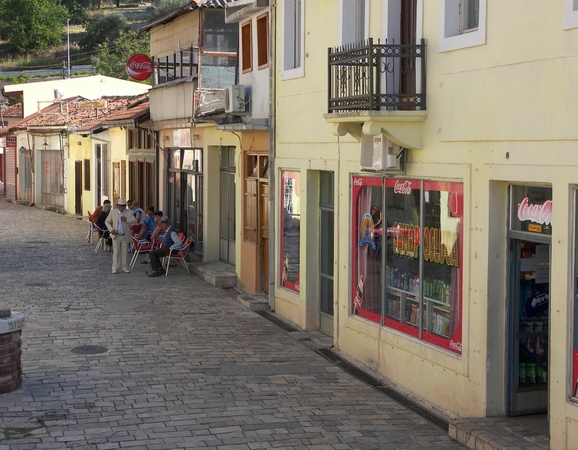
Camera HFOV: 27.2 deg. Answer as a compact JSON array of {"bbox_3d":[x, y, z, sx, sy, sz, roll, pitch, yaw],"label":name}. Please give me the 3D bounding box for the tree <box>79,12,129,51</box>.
[{"bbox_3d":[-19.283,-20.224,125.000,5.200,4.000,4.800,-1,4,-9],"label":"tree"}]

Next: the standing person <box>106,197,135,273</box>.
[{"bbox_3d":[-3.736,0.249,26.600,0.650,1.700,0.420,-1,4,-12],"label":"standing person"}]

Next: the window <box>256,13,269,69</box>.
[{"bbox_3d":[-0.501,-3.510,22.850,0.120,1.060,0.840,-1,4,-16],"label":"window"}]

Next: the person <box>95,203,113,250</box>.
[{"bbox_3d":[-4.848,0.077,31.618,0.660,1.270,0.500,-1,4,-19],"label":"person"}]

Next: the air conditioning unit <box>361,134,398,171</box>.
[{"bbox_3d":[1.235,-1.014,15.928,0.280,0.560,0.810,-1,4,-17],"label":"air conditioning unit"}]

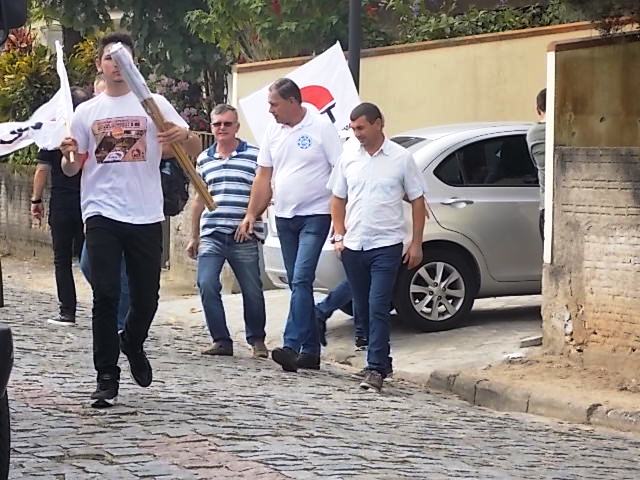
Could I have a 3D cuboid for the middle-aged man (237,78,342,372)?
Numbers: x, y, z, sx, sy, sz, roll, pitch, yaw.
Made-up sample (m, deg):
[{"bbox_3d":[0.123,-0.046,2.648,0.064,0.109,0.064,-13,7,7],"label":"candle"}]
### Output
[{"bbox_3d":[-0.185,-0.090,17.300,0.600,1.777,0.500,1,1,25],"label":"middle-aged man"}]

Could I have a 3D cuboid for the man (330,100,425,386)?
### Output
[{"bbox_3d":[0.343,0.040,16.700,0.540,1.686,0.420,0,1,18],"label":"man"}]

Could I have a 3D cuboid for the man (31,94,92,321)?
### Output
[{"bbox_3d":[-1.862,-0.247,21.000,0.550,1.755,0.420,-1,1,-30],"label":"man"}]

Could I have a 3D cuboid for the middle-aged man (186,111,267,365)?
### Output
[{"bbox_3d":[-0.601,-0.058,18.900,0.560,1.676,0.430,0,1,10],"label":"middle-aged man"}]

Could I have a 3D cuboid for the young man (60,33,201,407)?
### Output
[{"bbox_3d":[-0.910,-0.098,13.600,0.640,1.777,0.580,0,1,-2],"label":"young man"}]

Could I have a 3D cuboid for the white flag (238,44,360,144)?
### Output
[{"bbox_3d":[-0.087,-0.843,18.400,0.750,0.630,0.150,-27,1,0],"label":"white flag"}]

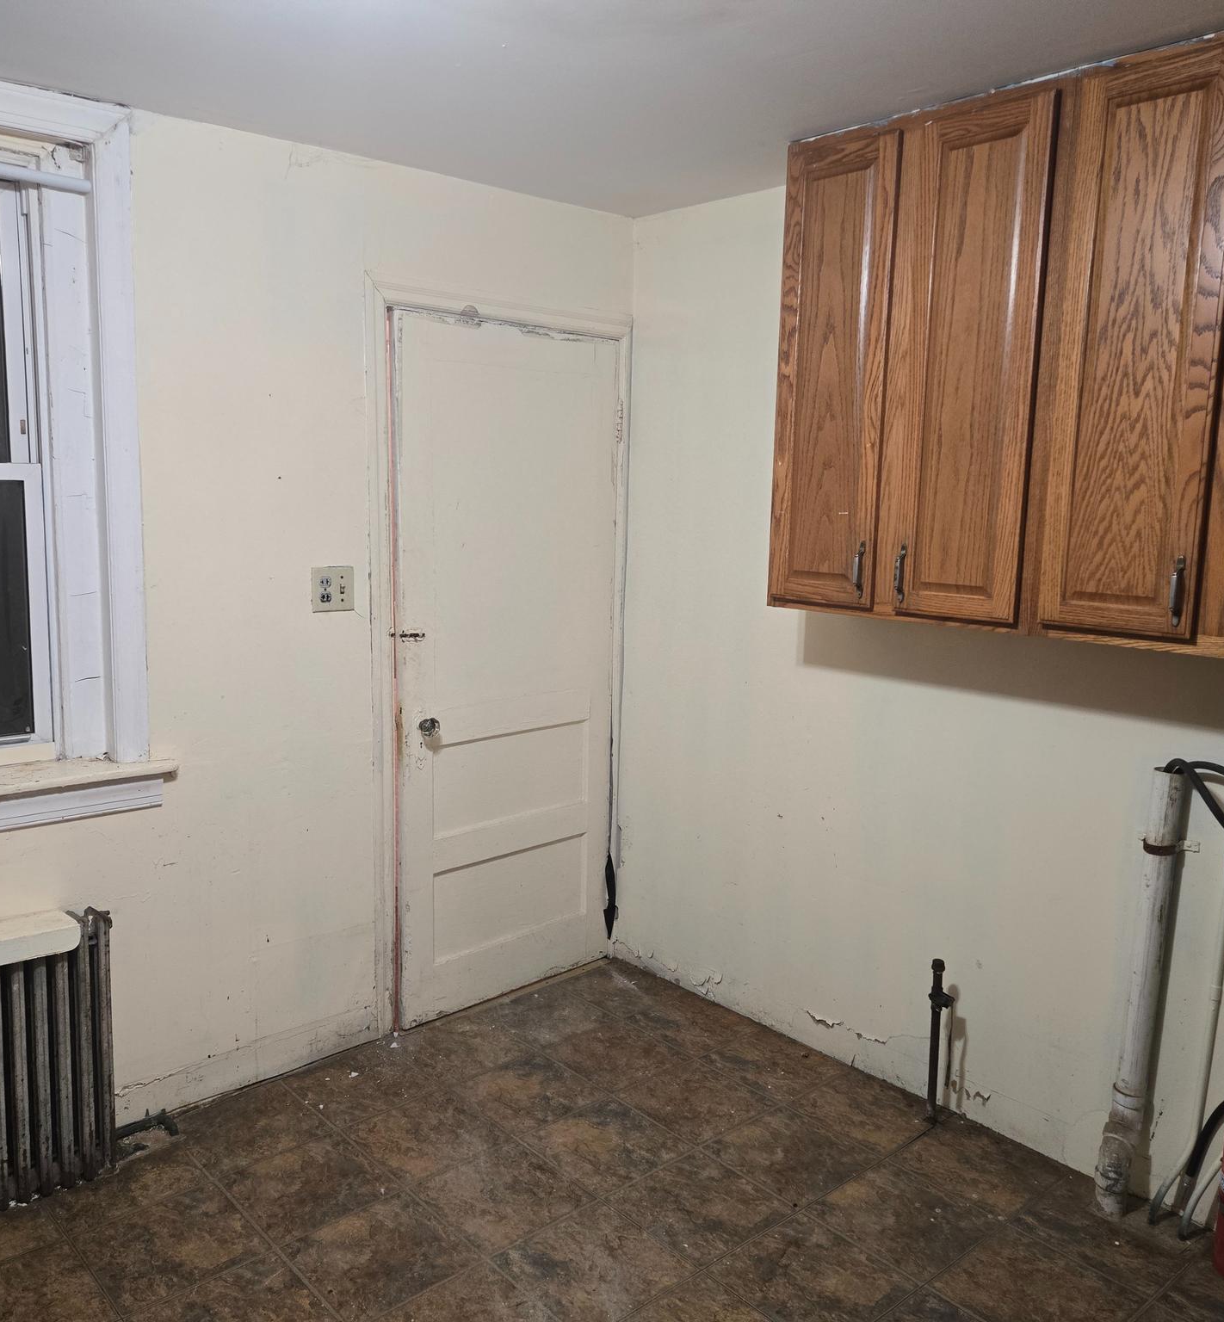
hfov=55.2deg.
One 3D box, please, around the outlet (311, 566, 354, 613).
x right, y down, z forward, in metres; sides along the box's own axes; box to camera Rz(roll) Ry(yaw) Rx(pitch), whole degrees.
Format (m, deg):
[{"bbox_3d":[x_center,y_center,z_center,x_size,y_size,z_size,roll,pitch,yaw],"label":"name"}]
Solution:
[{"bbox_3d":[-0.725,-0.186,3.047,0.118,0.115,0.013,-7,12,-42],"label":"outlet"}]

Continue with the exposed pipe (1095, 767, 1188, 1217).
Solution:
[{"bbox_3d":[1.152,0.735,2.549,0.115,1.010,0.092,-7,12,-42],"label":"exposed pipe"}]

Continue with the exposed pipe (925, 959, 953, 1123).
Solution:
[{"bbox_3d":[0.815,0.954,2.935,0.048,0.430,0.048,-7,12,-42],"label":"exposed pipe"}]

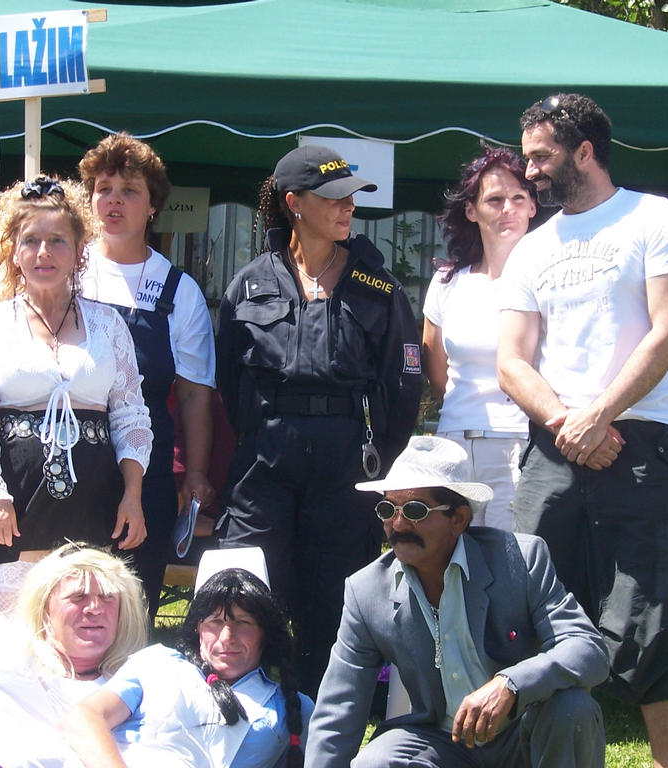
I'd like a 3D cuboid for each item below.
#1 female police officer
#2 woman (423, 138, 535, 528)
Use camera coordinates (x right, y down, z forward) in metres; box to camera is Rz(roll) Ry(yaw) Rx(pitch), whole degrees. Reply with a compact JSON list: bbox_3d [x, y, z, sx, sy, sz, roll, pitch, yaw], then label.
[{"bbox_3d":[-0.040,0.245,6.800,0.530,1.710,0.350,0,2,-1],"label":"female police officer"},{"bbox_3d":[0.410,0.220,7.000,0.450,1.690,0.300,0,2,10],"label":"woman"}]

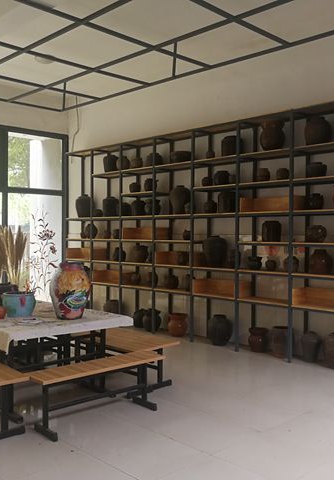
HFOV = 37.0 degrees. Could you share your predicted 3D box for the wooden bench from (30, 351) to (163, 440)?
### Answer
[{"bbox_3d":[-0.545,1.232,4.046,1.183,0.449,0.310,0,0,-42],"label":"wooden bench"}]

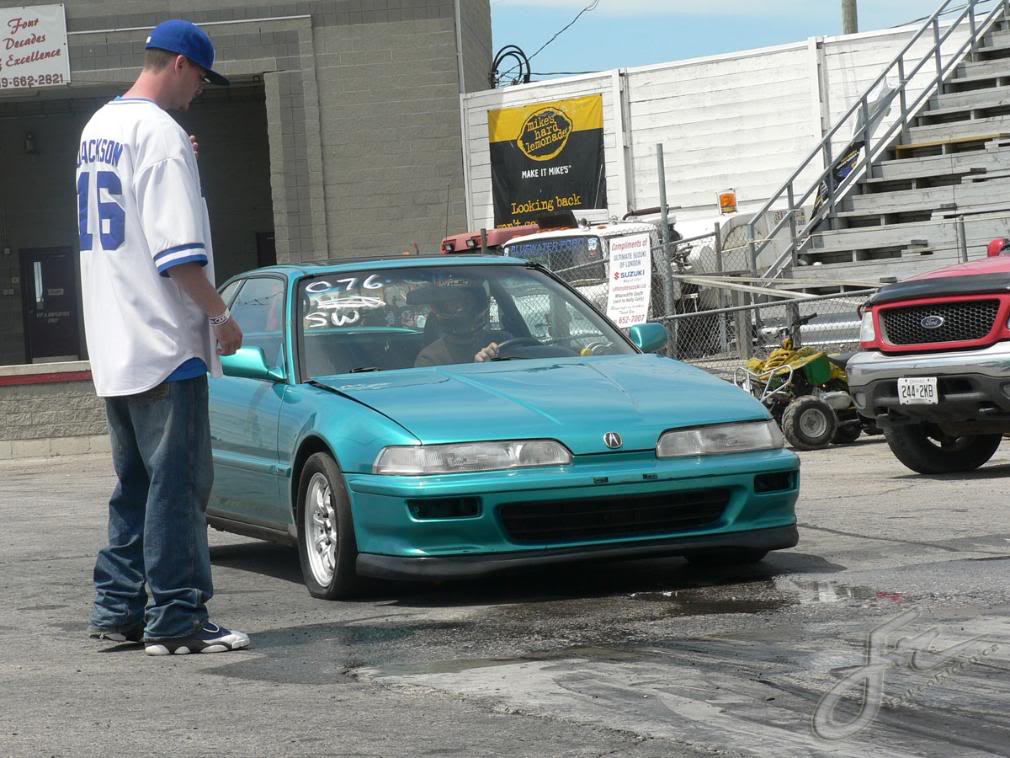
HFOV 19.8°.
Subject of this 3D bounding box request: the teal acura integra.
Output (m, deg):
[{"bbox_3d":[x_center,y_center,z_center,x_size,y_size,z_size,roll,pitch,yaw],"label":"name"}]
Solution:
[{"bbox_3d":[-0.408,0.167,12.158,1.730,1.310,4.390,-4,1,-21],"label":"teal acura integra"}]

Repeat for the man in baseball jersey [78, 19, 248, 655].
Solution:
[{"bbox_3d":[-1.050,-0.130,8.750,0.500,1.900,0.580,-4,0,-15],"label":"man in baseball jersey"}]

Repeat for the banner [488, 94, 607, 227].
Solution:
[{"bbox_3d":[0.660,-2.920,42.000,2.100,2.200,0.030,-3,1,39],"label":"banner"}]

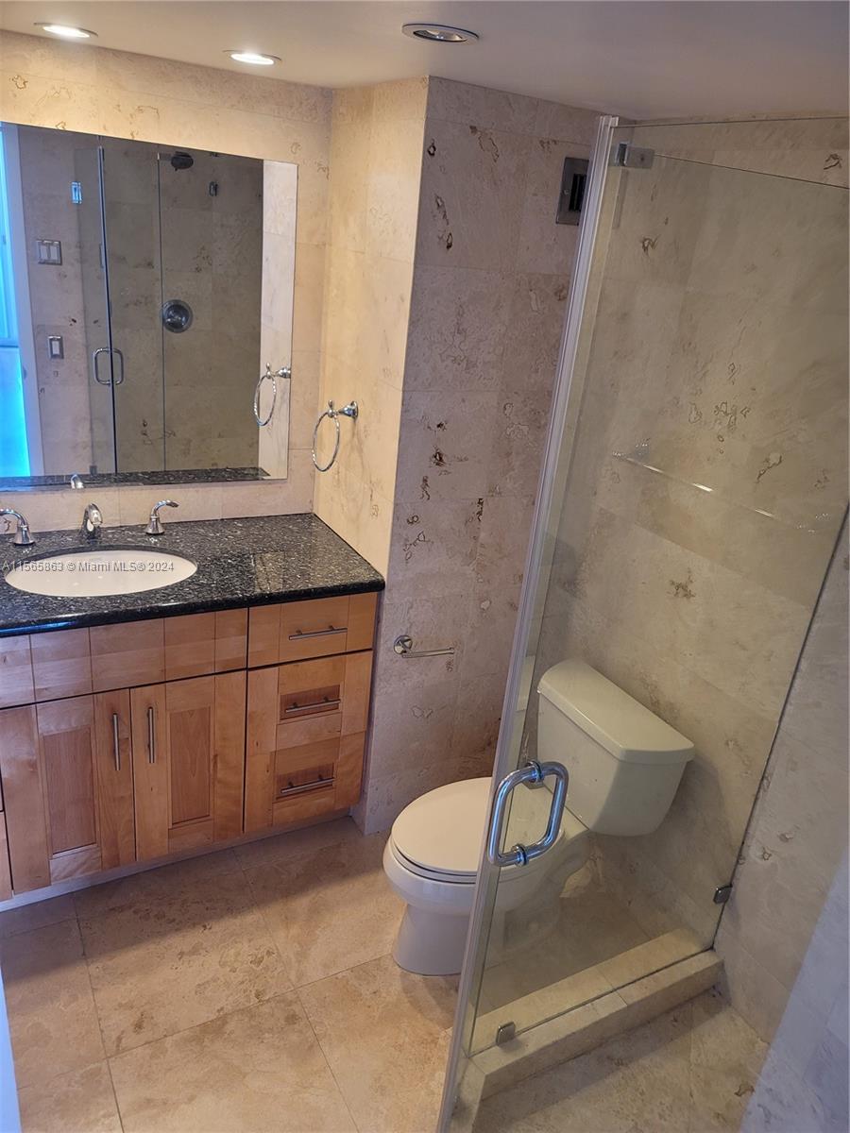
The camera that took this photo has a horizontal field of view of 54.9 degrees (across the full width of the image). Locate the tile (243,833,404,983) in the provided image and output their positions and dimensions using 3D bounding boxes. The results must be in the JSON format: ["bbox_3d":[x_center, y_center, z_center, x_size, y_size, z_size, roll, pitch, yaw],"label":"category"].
[{"bbox_3d":[-0.241,0.987,2.402,0.457,0.012,0.457,-6,25,-28],"label":"tile"}]

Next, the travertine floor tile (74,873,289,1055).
[{"bbox_3d":[-0.640,1.031,2.186,0.457,0.012,0.457,-6,25,-28],"label":"travertine floor tile"}]

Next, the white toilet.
[{"bbox_3d":[0.223,0.721,2.266,0.760,0.670,0.490,-6,25,-28],"label":"white toilet"}]

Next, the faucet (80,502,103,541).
[{"bbox_3d":[-0.955,-0.123,2.365,0.056,0.114,0.150,-6,25,-28],"label":"faucet"}]

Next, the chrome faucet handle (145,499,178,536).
[{"bbox_3d":[-0.802,-0.153,2.496,0.096,0.102,0.055,-6,25,-28],"label":"chrome faucet handle"}]

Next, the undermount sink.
[{"bbox_3d":[-0.875,0.091,2.245,0.490,0.160,0.370,-6,25,-28],"label":"undermount sink"}]

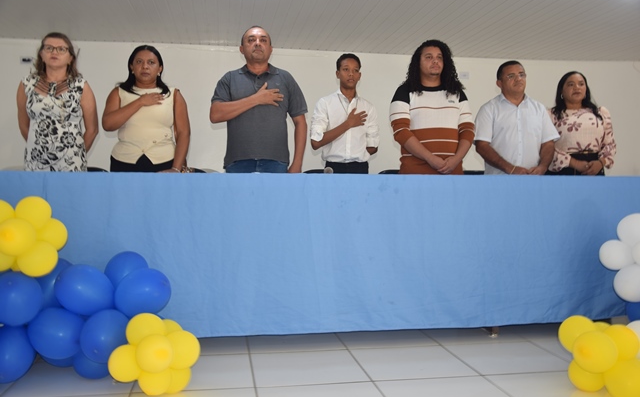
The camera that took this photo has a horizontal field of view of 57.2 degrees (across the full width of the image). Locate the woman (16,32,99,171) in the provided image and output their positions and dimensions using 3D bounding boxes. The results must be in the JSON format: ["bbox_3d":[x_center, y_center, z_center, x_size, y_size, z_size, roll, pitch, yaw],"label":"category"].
[{"bbox_3d":[-1.549,-0.164,3.488,0.480,1.641,0.340,0,1,-15],"label":"woman"}]

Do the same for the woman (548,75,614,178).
[{"bbox_3d":[1.839,-0.121,4.164,0.470,1.547,0.330,0,1,-10],"label":"woman"}]

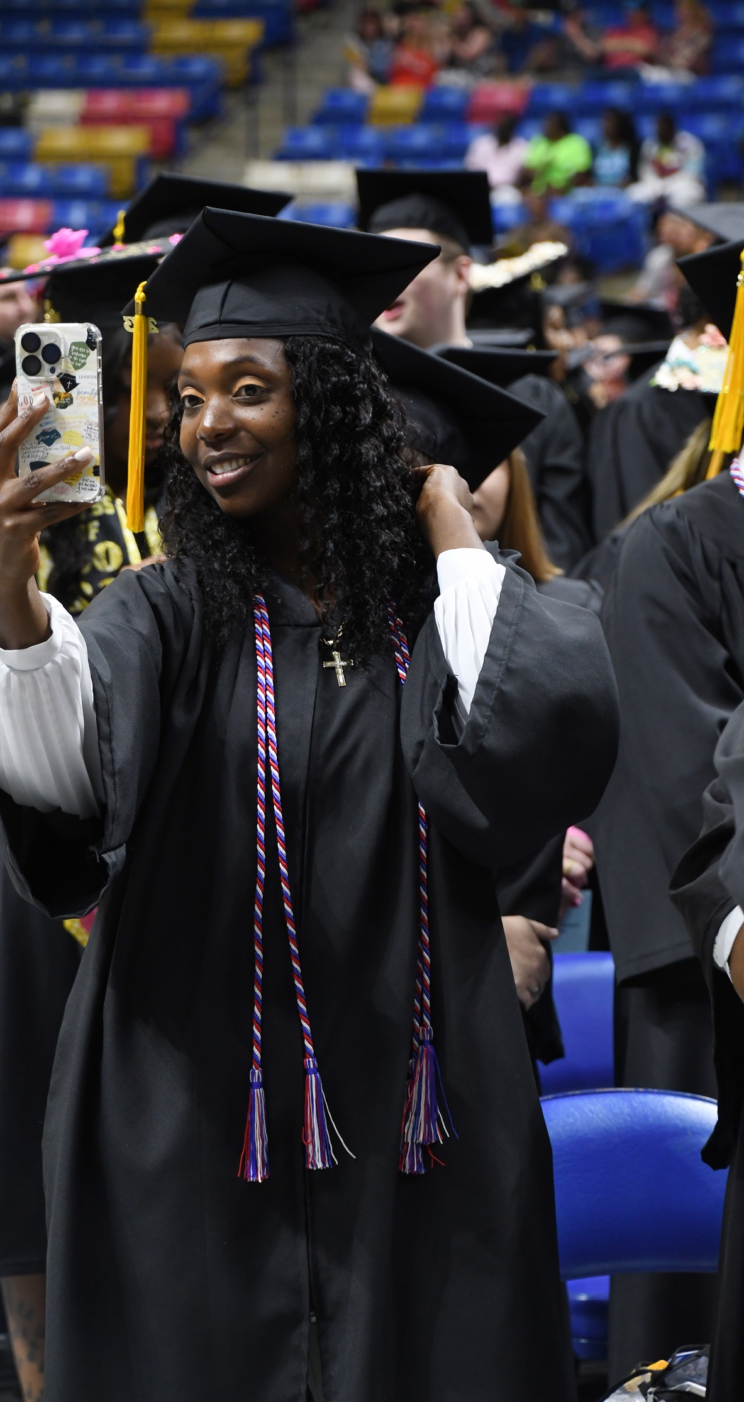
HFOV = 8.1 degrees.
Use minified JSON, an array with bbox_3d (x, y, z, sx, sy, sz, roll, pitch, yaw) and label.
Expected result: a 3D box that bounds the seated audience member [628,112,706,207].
[{"bbox_3d":[2.449,-4.282,44.059,0.520,1.270,0.750,2,6,22],"label":"seated audience member"}]

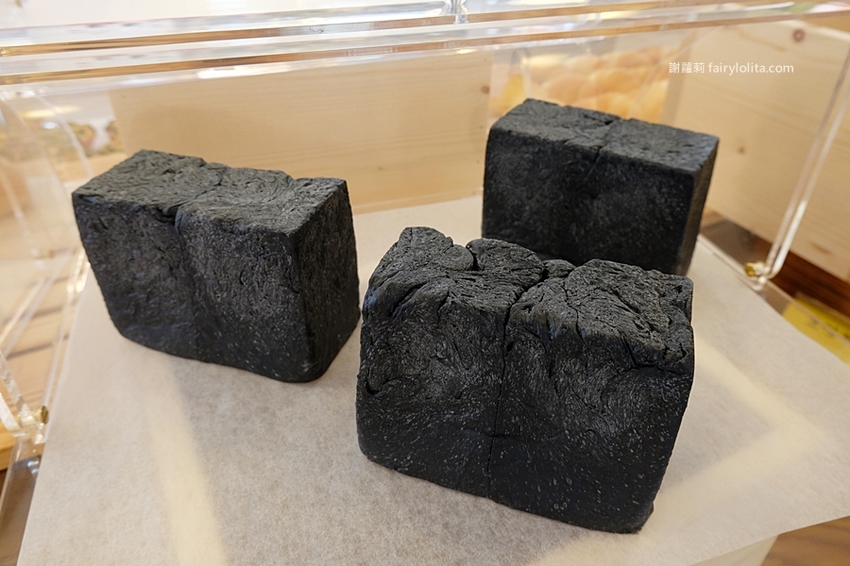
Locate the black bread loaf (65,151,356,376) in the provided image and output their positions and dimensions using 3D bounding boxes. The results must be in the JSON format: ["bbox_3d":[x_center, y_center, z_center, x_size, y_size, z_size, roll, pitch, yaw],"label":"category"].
[{"bbox_3d":[-0.160,-0.016,0.475,0.188,0.135,0.085,11,36,15],"label":"black bread loaf"}]

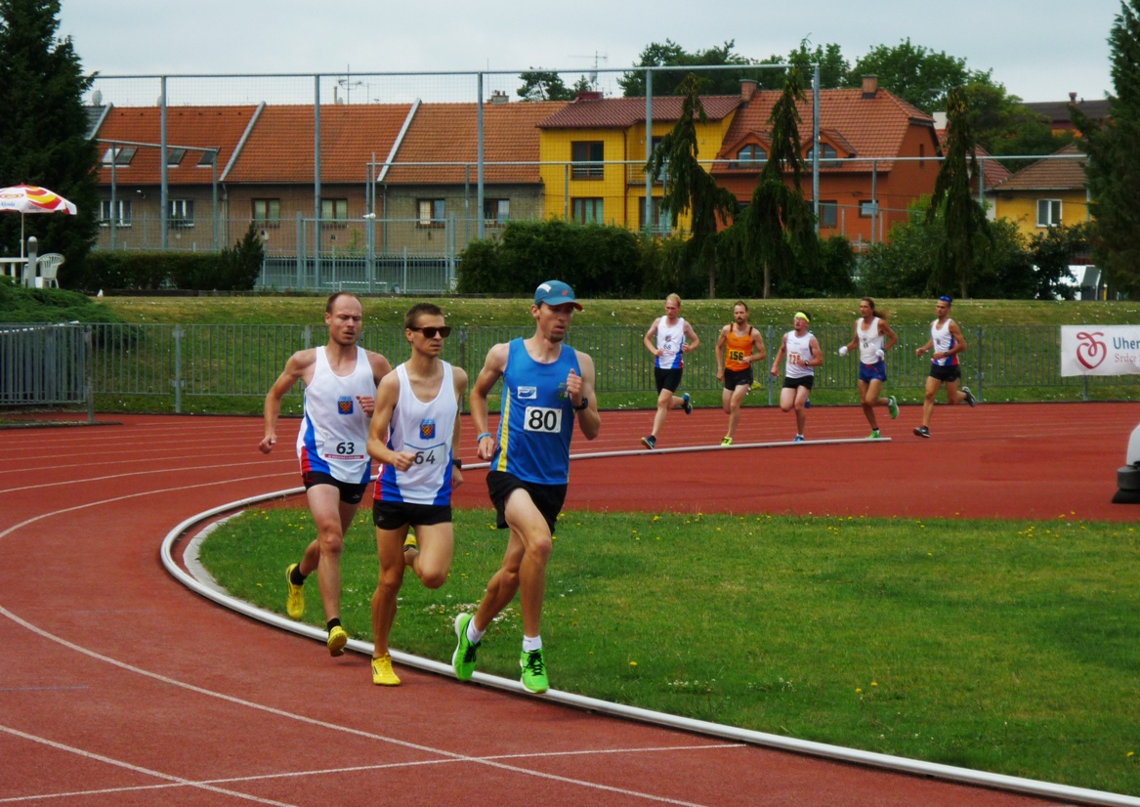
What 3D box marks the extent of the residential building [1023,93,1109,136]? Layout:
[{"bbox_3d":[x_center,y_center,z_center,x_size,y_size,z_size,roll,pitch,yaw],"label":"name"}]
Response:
[{"bbox_3d":[37.289,-17.755,330.000,12.000,11.000,10.000,0,2,15],"label":"residential building"}]

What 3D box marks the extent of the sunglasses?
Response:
[{"bbox_3d":[-0.618,-0.310,19.200,0.145,0.048,0.145,-1,3,-30],"label":"sunglasses"}]

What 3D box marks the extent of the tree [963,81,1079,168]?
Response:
[{"bbox_3d":[27.015,-14.273,262.000,7.200,10.500,7.000,0,1,0],"label":"tree"}]

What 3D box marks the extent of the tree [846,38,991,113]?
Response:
[{"bbox_3d":[21.493,-15.864,268.000,9.300,13.200,9.000,0,1,0],"label":"tree"}]

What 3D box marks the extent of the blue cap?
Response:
[{"bbox_3d":[-0.047,-0.455,18.250,0.175,0.132,0.255,1,8,-32],"label":"blue cap"}]

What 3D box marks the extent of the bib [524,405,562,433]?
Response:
[{"bbox_3d":[-0.111,0.070,18.200,0.158,0.105,0.015,5,5,-16],"label":"bib"}]

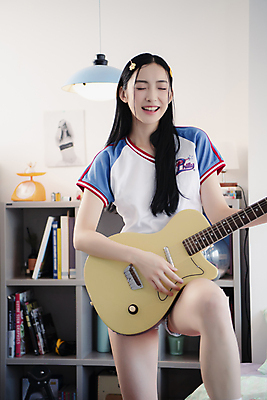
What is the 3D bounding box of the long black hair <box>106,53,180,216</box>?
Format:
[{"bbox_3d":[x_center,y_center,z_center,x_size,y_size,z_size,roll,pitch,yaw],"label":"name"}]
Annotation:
[{"bbox_3d":[0.032,-0.210,2.500,0.235,0.525,0.250,-1,0,-7],"label":"long black hair"}]

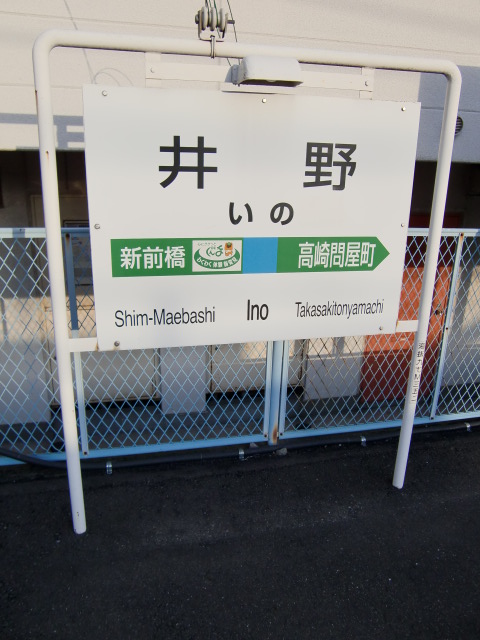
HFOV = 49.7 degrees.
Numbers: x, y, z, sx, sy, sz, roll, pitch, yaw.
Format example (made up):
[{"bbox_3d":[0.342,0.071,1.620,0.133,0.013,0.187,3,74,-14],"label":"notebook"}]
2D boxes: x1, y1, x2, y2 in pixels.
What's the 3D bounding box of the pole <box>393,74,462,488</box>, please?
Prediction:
[{"bbox_3d":[0.782,-0.060,2.199,0.048,1.800,0.048,-3,18,-13],"label":"pole"}]

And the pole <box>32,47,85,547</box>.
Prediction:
[{"bbox_3d":[-0.638,0.003,1.856,0.048,1.816,0.048,-3,18,-13],"label":"pole"}]

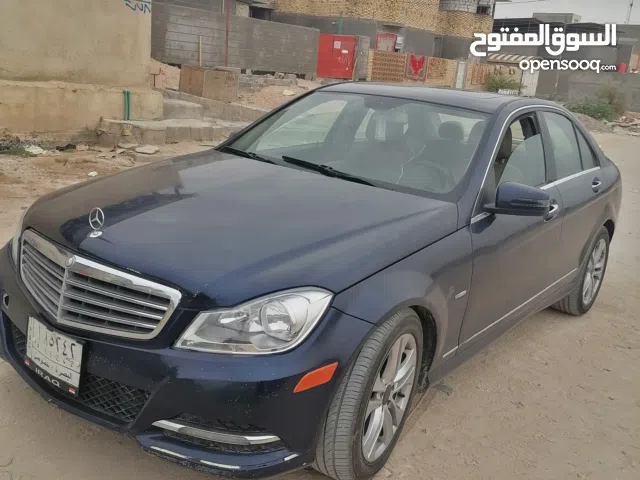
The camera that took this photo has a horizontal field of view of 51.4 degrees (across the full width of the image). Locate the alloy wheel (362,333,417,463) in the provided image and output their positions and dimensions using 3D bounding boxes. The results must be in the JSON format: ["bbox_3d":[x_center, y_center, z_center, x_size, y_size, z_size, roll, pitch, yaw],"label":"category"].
[{"bbox_3d":[0.191,0.555,2.471,0.170,0.468,0.468,15,16,25],"label":"alloy wheel"}]

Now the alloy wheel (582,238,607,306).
[{"bbox_3d":[1.835,0.198,4.650,0.170,0.468,0.468,15,16,34],"label":"alloy wheel"}]

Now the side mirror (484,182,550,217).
[{"bbox_3d":[0.900,-0.181,3.018,0.255,0.150,0.150,12,15,21],"label":"side mirror"}]

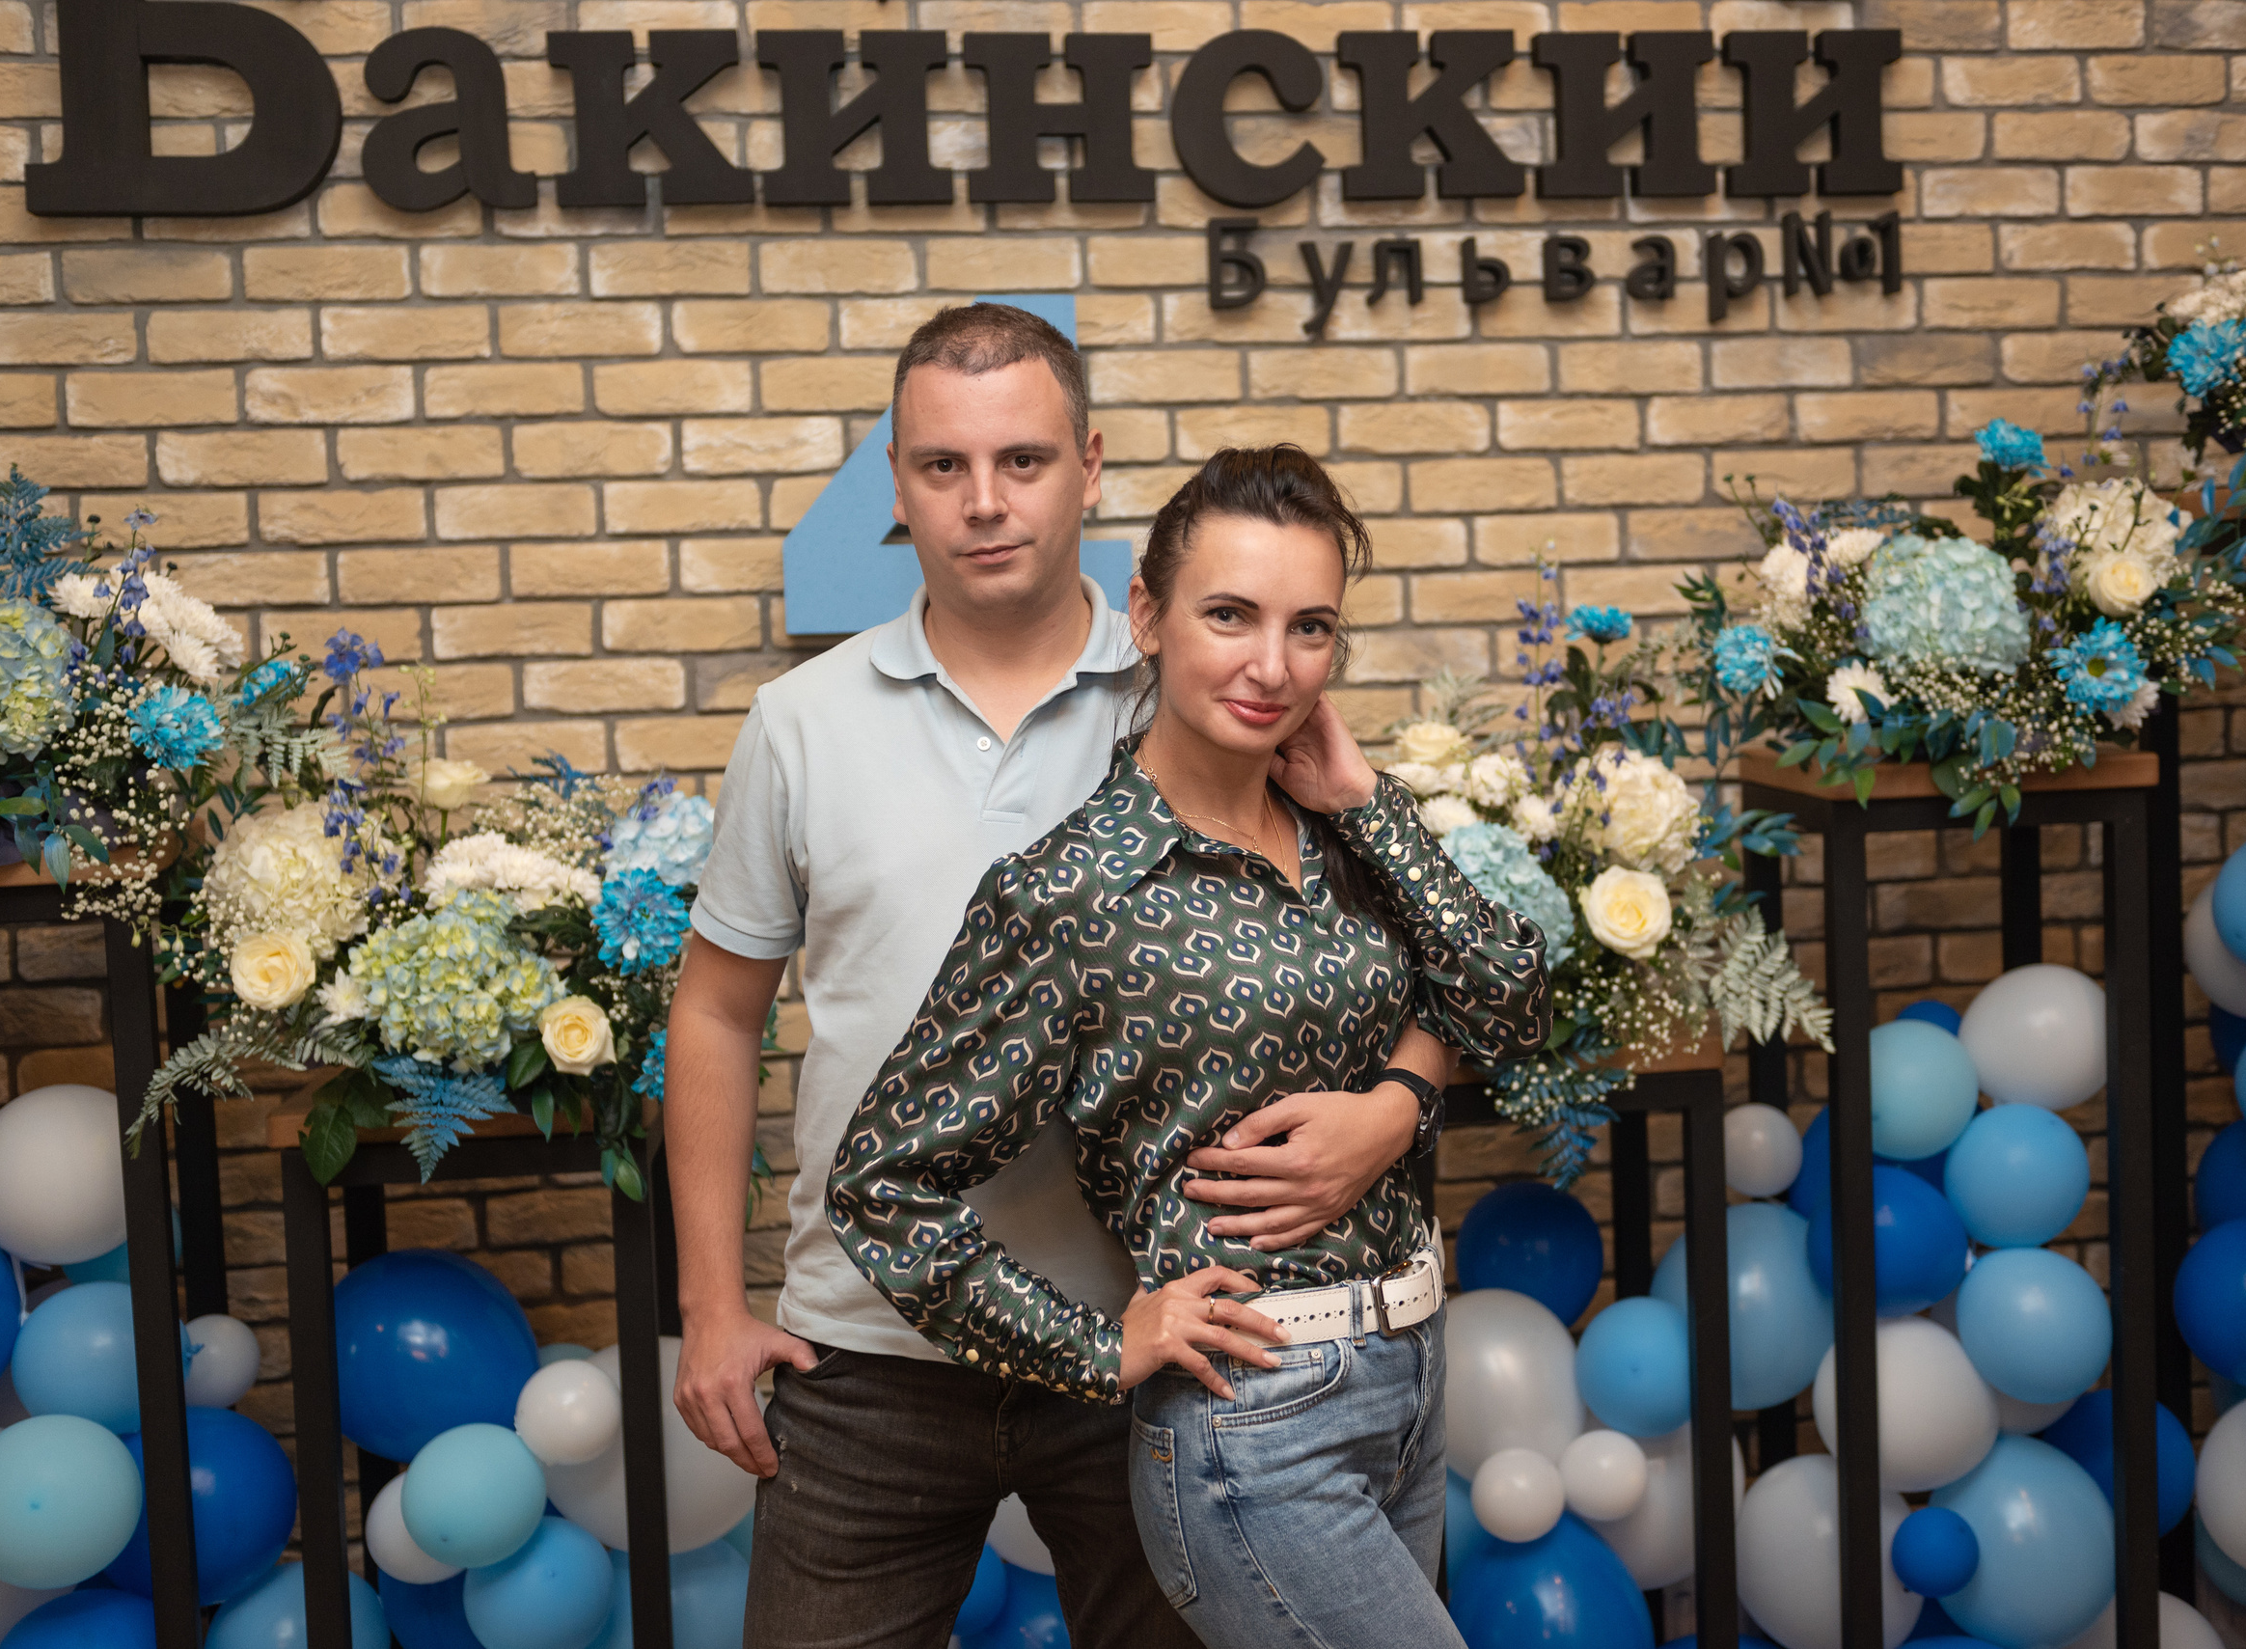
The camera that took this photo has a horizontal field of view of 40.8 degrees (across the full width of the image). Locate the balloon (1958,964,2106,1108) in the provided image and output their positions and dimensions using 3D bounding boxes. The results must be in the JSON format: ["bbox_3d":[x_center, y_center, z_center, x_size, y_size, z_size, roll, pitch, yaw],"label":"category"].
[{"bbox_3d":[1.143,0.267,3.783,0.198,0.184,0.191,-3,4,-10],"label":"balloon"}]

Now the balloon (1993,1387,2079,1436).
[{"bbox_3d":[1.153,0.684,3.911,0.215,0.215,0.215,-1,4,16],"label":"balloon"}]

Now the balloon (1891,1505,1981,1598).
[{"bbox_3d":[1.002,0.895,3.720,0.107,0.114,0.111,-1,3,15],"label":"balloon"}]

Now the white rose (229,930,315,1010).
[{"bbox_3d":[-0.896,0.153,3.177,0.089,0.085,0.075,-4,4,-18],"label":"white rose"}]

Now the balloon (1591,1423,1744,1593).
[{"bbox_3d":[0.673,0.840,3.740,0.199,0.220,0.205,-2,3,10],"label":"balloon"}]

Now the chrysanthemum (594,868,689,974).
[{"bbox_3d":[-0.531,0.106,3.330,0.102,0.117,0.060,-3,3,-9],"label":"chrysanthemum"}]

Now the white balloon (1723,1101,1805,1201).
[{"bbox_3d":[0.789,0.407,3.760,0.114,0.120,0.122,-2,3,12],"label":"white balloon"}]

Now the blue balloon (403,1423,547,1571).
[{"bbox_3d":[-0.609,0.632,2.837,0.136,0.138,0.136,-3,4,-13],"label":"blue balloon"}]

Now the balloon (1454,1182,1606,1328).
[{"bbox_3d":[0.444,0.471,3.291,0.162,0.166,0.162,-2,4,7],"label":"balloon"}]

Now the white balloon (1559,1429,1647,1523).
[{"bbox_3d":[0.586,0.794,3.676,0.109,0.114,0.112,-2,4,9],"label":"white balloon"}]

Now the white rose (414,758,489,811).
[{"bbox_3d":[-0.758,-0.045,3.402,0.085,0.061,0.078,-3,4,-13],"label":"white rose"}]

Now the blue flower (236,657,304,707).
[{"bbox_3d":[-0.900,-0.149,3.190,0.076,0.048,0.074,-26,6,-5],"label":"blue flower"}]

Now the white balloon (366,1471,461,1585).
[{"bbox_3d":[-0.679,0.681,2.921,0.108,0.112,0.108,-3,4,-14],"label":"white balloon"}]

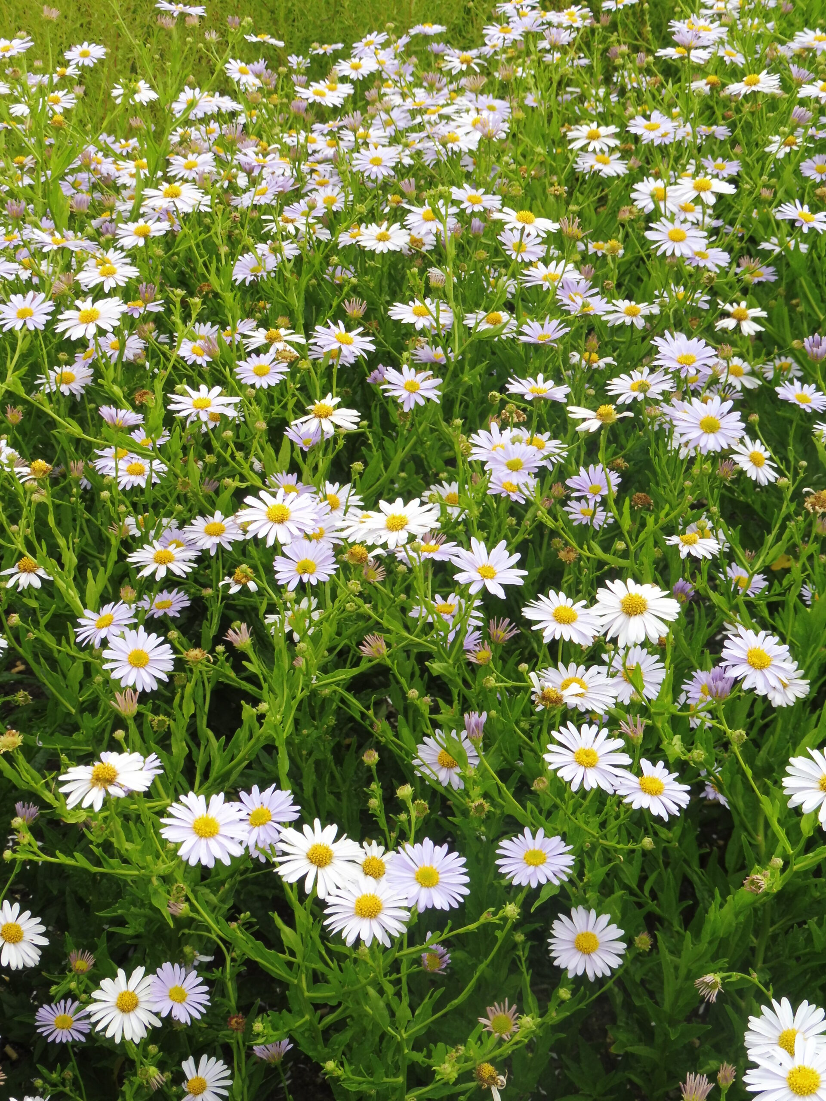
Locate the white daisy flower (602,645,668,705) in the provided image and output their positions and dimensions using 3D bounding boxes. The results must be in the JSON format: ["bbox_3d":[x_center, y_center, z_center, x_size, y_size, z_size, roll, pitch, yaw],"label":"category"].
[{"bbox_3d":[0.117,0.066,0.860,0.036,0.010,0.036,0,54,8],"label":"white daisy flower"}]

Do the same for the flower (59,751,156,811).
[{"bbox_3d":[-0.150,0.112,0.790,0.044,0.014,0.044,-12,37,-12],"label":"flower"}]

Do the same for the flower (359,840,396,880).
[{"bbox_3d":[-0.020,0.158,0.815,0.032,0.010,0.032,0,44,-1],"label":"flower"}]

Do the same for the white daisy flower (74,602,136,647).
[{"bbox_3d":[-0.171,0.041,0.900,0.035,0.010,0.035,-7,40,6],"label":"white daisy flower"}]

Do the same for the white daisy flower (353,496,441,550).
[{"bbox_3d":[-0.007,-0.015,0.900,0.045,0.015,0.045,0,43,0],"label":"white daisy flower"}]

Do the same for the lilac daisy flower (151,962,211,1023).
[{"bbox_3d":[-0.131,0.248,0.910,0.035,0.010,0.035,6,54,-7],"label":"lilac daisy flower"}]

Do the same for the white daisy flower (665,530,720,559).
[{"bbox_3d":[0.160,-0.003,0.930,0.033,0.012,0.033,3,31,10],"label":"white daisy flower"}]

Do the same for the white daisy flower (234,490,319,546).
[{"bbox_3d":[-0.067,-0.016,0.800,0.040,0.011,0.040,0,45,-5],"label":"white daisy flower"}]

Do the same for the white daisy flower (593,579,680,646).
[{"bbox_3d":[0.107,0.030,0.775,0.041,0.012,0.041,0,50,8],"label":"white daisy flower"}]

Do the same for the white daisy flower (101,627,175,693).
[{"bbox_3d":[-0.152,0.060,0.895,0.041,0.013,0.041,0,58,-10],"label":"white daisy flower"}]

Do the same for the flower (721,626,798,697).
[{"bbox_3d":[0.172,0.055,0.810,0.039,0.011,0.039,5,53,-7],"label":"flower"}]

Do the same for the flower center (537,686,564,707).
[{"bbox_3d":[0.069,0.073,0.810,0.013,0.008,0.013,-6,34,4],"label":"flower center"}]

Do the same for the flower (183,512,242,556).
[{"bbox_3d":[-0.123,-0.011,1.000,0.037,0.012,0.037,6,46,-7],"label":"flower"}]

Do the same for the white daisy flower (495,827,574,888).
[{"bbox_3d":[0.060,0.154,0.810,0.040,0.011,0.040,0,39,4],"label":"white daisy flower"}]

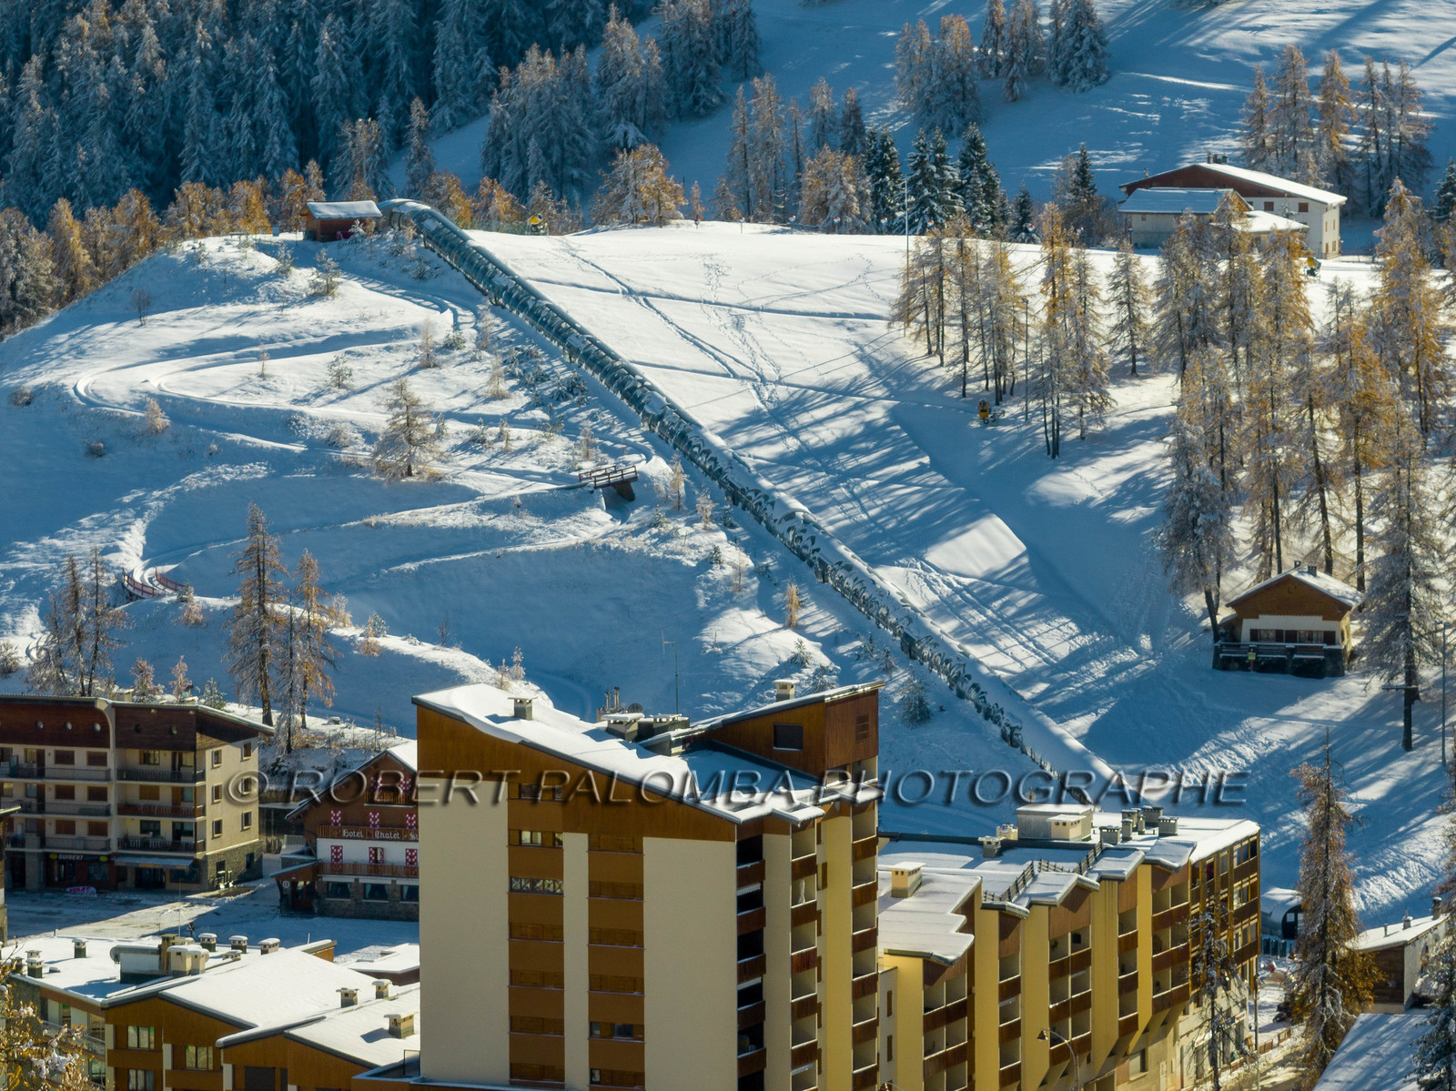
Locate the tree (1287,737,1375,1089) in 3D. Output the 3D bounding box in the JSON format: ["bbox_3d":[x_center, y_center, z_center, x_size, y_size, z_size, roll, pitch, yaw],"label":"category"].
[{"bbox_3d":[40.217,24.609,452.000,5.772,22.672,5.772,0,5,0],"label":"tree"}]

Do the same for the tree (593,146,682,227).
[{"bbox_3d":[-9.244,-36.749,692.000,9.530,8.370,9.530,0,5,0],"label":"tree"}]

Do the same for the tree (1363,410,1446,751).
[{"bbox_3d":[52.791,2.706,528.000,6.477,26.396,6.477,0,5,0],"label":"tree"}]

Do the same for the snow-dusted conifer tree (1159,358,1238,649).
[{"bbox_3d":[41.120,-4.093,594.000,6.890,26.150,6.890,0,5,0],"label":"snow-dusted conifer tree"}]

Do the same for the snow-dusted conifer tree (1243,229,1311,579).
[{"bbox_3d":[46.377,-11.294,572.000,5.767,30.700,5.767,0,5,0],"label":"snow-dusted conifer tree"}]

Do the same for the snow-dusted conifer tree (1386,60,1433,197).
[{"bbox_3d":[90.229,-55.050,895.000,6.170,18.350,6.170,0,5,0],"label":"snow-dusted conifer tree"}]

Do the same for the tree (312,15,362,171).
[{"bbox_3d":[-53.759,-62.198,930.000,7.032,21.458,7.032,0,5,0],"label":"tree"}]

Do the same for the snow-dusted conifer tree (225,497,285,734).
[{"bbox_3d":[-39.049,5.741,560.000,5.180,18.630,5.180,0,5,0],"label":"snow-dusted conifer tree"}]

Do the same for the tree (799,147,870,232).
[{"bbox_3d":[11.182,-37.123,708.000,7.490,8.800,7.490,0,5,0],"label":"tree"}]

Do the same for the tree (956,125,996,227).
[{"bbox_3d":[26.520,-39.239,724.000,4.260,11.560,4.260,0,5,0],"label":"tree"}]

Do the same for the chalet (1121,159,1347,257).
[{"bbox_3d":[59.750,-39.661,800.000,24.500,11.200,19.000,1,5,17],"label":"chalet"}]

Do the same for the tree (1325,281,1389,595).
[{"bbox_3d":[53.016,-8.572,570.000,5.555,26.399,5.555,0,5,0],"label":"tree"}]

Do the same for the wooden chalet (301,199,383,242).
[{"bbox_3d":[-39.021,-32.886,685.000,7.100,4.000,4.900,-2,5,-20],"label":"wooden chalet"}]

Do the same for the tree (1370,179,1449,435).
[{"bbox_3d":[63.413,-21.967,630.000,7.305,24.122,7.305,0,5,0],"label":"tree"}]

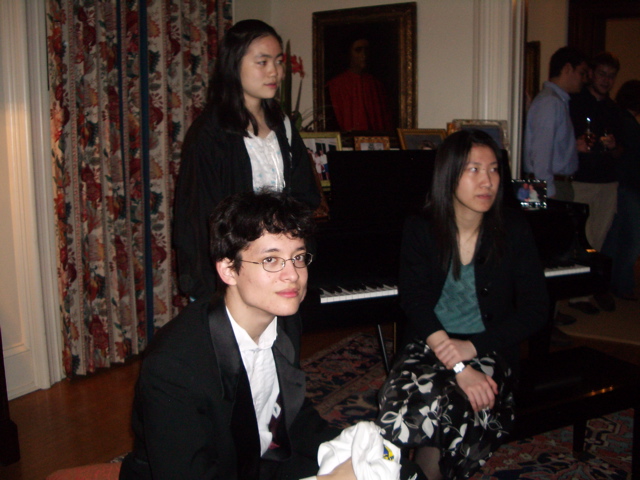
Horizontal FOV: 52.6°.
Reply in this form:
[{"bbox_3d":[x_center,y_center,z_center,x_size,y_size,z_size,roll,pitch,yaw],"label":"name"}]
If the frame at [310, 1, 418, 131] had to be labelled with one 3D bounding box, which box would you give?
[{"bbox_3d":[0.284,-1.068,4.286,0.759,0.909,0.070,5,10,28],"label":"frame"}]

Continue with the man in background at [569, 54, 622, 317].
[{"bbox_3d":[2.021,-0.408,4.653,0.480,1.830,0.340,2,9,13],"label":"man in background"}]

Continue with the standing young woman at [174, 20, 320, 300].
[{"bbox_3d":[-0.194,0.171,1.943,0.460,1.596,0.310,-7,11,-37],"label":"standing young woman"}]

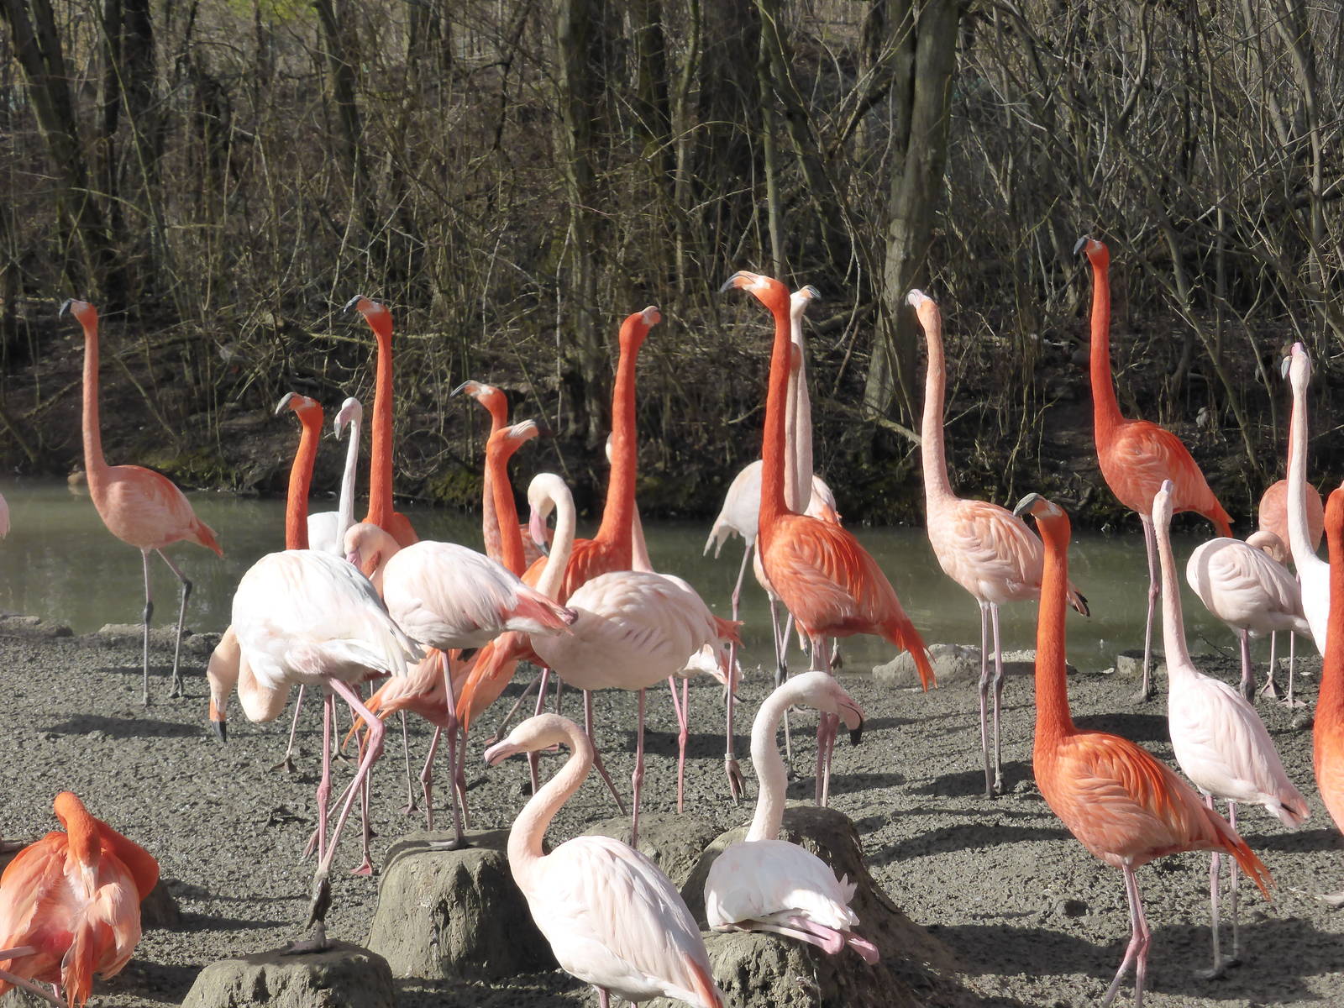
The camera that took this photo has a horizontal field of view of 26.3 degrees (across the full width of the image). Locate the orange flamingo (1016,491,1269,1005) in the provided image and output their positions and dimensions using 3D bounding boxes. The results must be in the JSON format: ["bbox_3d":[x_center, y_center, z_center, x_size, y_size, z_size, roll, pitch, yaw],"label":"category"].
[{"bbox_3d":[0.992,0.587,6.050,0.540,1.237,0.260,3,10,16],"label":"orange flamingo"}]

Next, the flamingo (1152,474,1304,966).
[{"bbox_3d":[1.357,0.551,7.000,0.440,1.230,0.250,8,13,37],"label":"flamingo"}]

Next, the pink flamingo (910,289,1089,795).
[{"bbox_3d":[0.913,0.118,8.050,0.500,1.431,0.250,5,11,25],"label":"pink flamingo"}]

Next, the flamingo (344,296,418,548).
[{"bbox_3d":[-0.737,0.168,7.650,0.260,1.439,0.480,6,12,31],"label":"flamingo"}]

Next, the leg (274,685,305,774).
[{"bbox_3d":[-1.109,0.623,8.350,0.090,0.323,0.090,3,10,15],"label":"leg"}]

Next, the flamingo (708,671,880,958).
[{"bbox_3d":[0.257,0.673,6.250,0.460,0.626,0.300,7,12,39],"label":"flamingo"}]

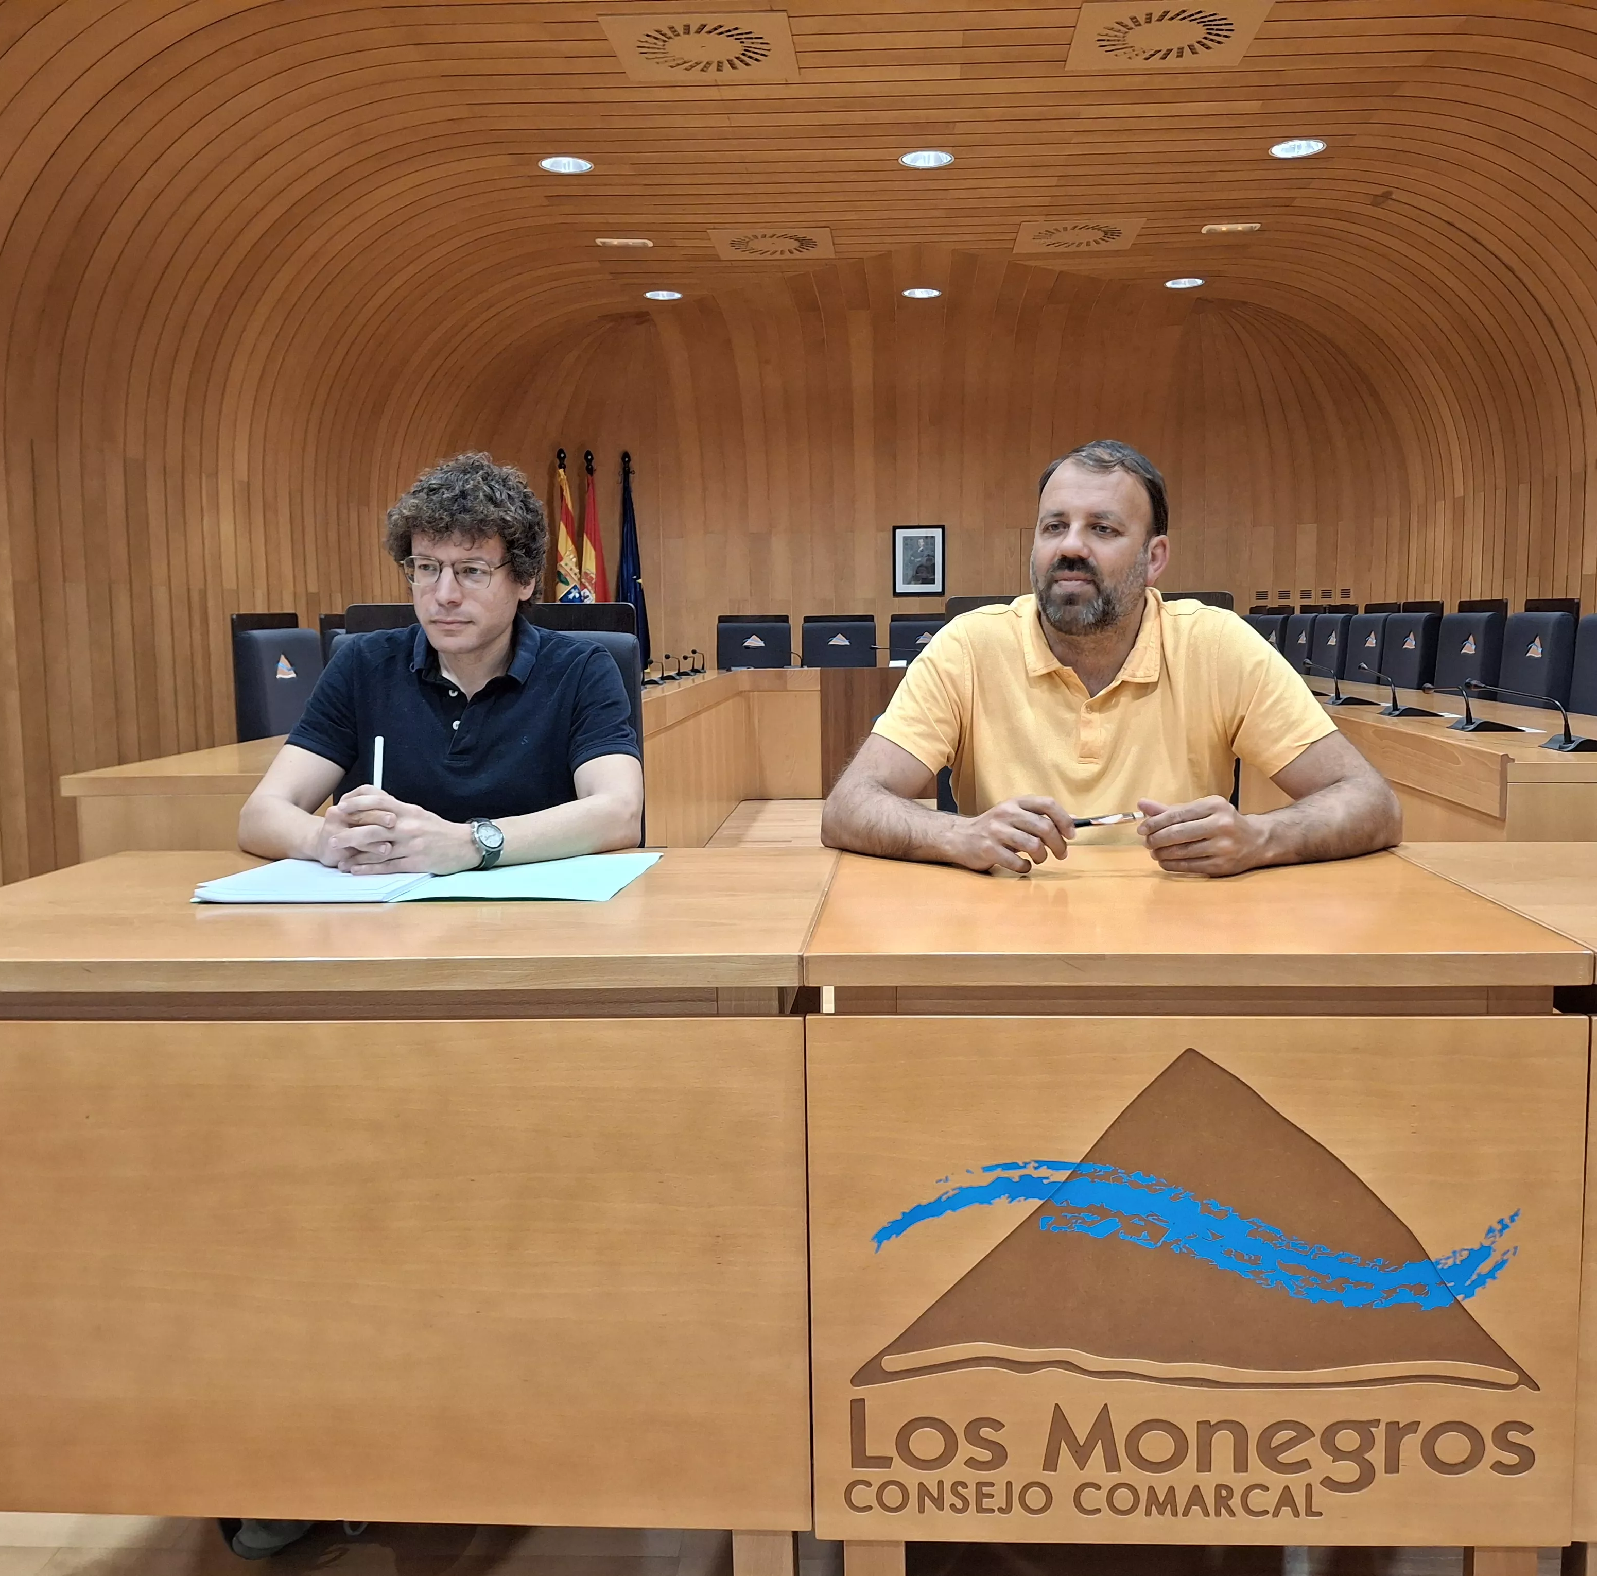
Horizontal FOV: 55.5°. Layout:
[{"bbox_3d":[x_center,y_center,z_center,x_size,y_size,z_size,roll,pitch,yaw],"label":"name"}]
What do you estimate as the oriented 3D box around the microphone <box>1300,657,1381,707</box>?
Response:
[{"bbox_3d":[1.836,-0.361,5.123,0.255,0.158,0.120,-1,6,4],"label":"microphone"}]

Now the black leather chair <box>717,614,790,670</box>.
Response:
[{"bbox_3d":[-0.307,-0.579,10.079,0.490,1.080,0.580,-1,6,4],"label":"black leather chair"}]

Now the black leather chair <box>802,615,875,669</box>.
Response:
[{"bbox_3d":[0.282,-0.585,10.040,0.490,1.080,0.580,-1,6,4],"label":"black leather chair"}]

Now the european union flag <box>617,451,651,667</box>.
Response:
[{"bbox_3d":[-1.222,-1.313,11.229,0.340,2.330,0.300,-1,6,4],"label":"european union flag"}]

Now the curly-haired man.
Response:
[{"bbox_3d":[-0.467,0.201,2.026,0.541,1.280,0.720,-1,6,4],"label":"curly-haired man"}]

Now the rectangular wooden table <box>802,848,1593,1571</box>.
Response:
[{"bbox_3d":[0.385,0.487,1.694,0.699,0.752,0.614,-1,6,4],"label":"rectangular wooden table"}]

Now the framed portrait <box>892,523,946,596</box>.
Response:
[{"bbox_3d":[0.894,-1.672,11.200,0.386,0.524,0.030,-1,6,4],"label":"framed portrait"}]

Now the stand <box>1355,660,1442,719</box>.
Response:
[{"bbox_3d":[1.785,-0.295,4.498,0.257,0.163,0.120,-1,6,4],"label":"stand"}]

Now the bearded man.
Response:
[{"bbox_3d":[0.391,0.198,1.949,0.717,1.270,0.720,0,6,10],"label":"bearded man"}]

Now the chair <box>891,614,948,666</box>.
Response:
[{"bbox_3d":[0.855,-0.591,10.001,0.490,1.080,0.580,-1,6,4],"label":"chair"}]

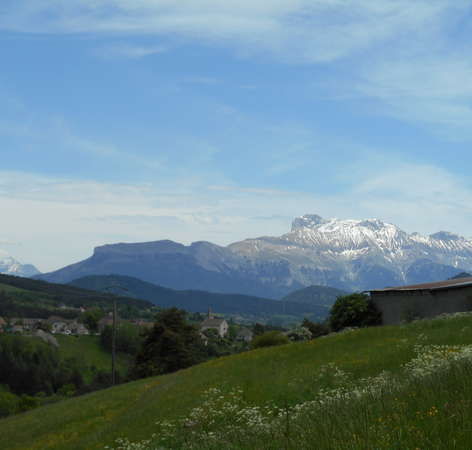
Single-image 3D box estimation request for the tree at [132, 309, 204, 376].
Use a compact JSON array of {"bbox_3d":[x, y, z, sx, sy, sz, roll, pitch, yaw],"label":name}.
[{"bbox_3d":[-6.370,11.210,108.000,6.880,6.880,6.500,1,-5,0],"label":"tree"}]

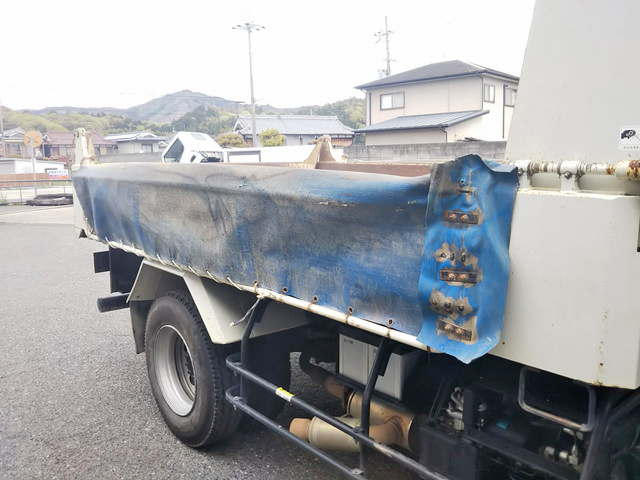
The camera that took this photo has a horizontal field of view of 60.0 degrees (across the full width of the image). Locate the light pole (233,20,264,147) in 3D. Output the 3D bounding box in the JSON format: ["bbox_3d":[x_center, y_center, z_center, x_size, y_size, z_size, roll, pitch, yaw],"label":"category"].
[{"bbox_3d":[-4.320,-8.763,36.113,2.000,10.333,0.900,-1,8,0],"label":"light pole"}]

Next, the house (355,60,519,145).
[{"bbox_3d":[6.450,-6.930,32.562,8.500,7.200,10.600,5,10,39],"label":"house"}]

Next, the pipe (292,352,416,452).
[{"bbox_3d":[0.136,0.717,2.369,0.340,0.330,0.680,-8,11,-40],"label":"pipe"}]

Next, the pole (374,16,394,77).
[{"bbox_3d":[4.992,-10.636,41.939,1.600,11.969,0.900,-1,8,0],"label":"pole"}]

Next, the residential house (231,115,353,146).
[{"bbox_3d":[-2.628,-8.484,50.737,11.000,5.591,7.000,-5,9,-24],"label":"residential house"}]

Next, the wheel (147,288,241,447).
[{"bbox_3d":[-0.664,0.667,2.959,0.240,0.810,0.810,-8,11,-40],"label":"wheel"}]

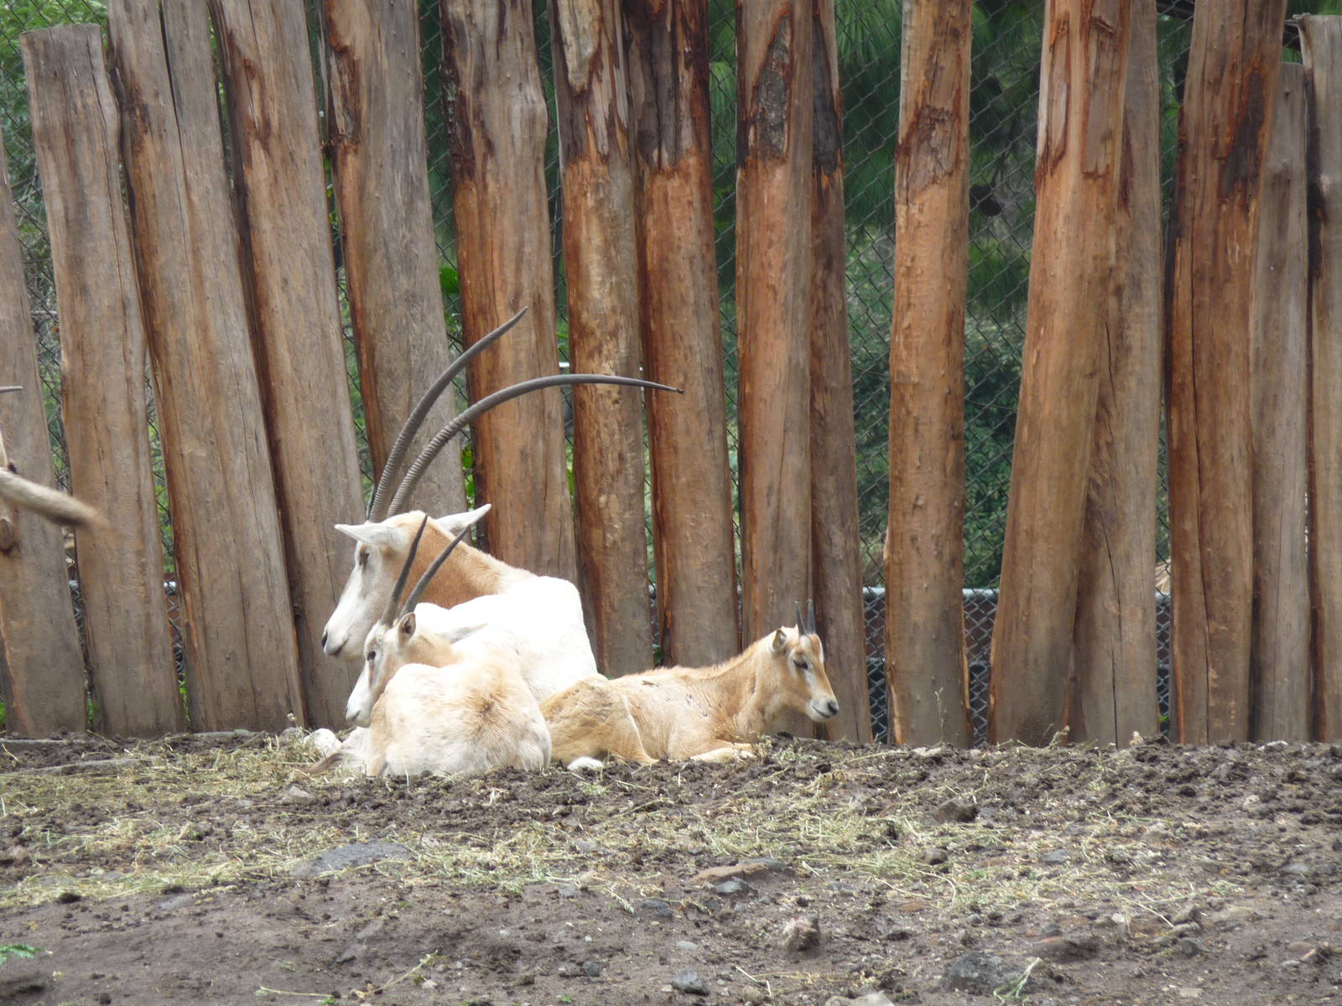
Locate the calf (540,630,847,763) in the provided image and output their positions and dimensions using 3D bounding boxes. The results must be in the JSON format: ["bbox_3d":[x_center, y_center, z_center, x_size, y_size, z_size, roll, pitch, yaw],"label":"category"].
[{"bbox_3d":[0.039,0.472,26.400,0.790,0.430,0.360,0,1,0],"label":"calf"}]

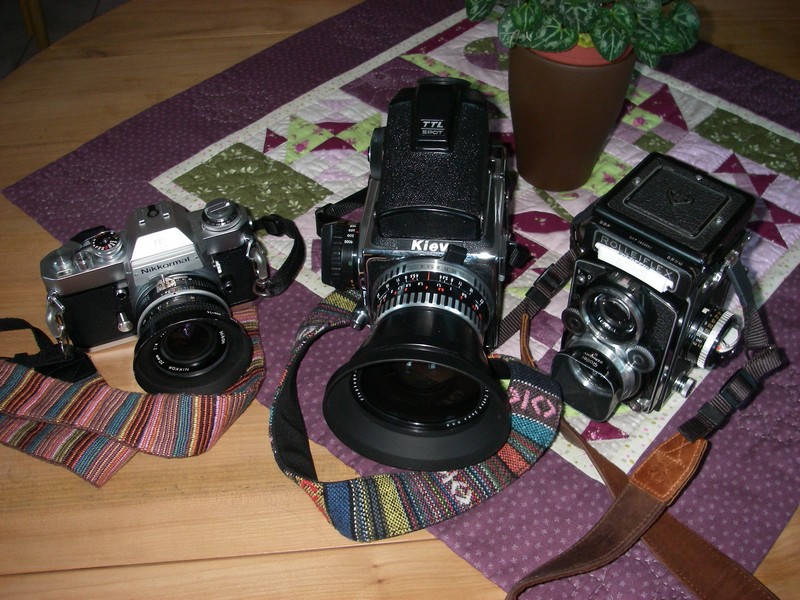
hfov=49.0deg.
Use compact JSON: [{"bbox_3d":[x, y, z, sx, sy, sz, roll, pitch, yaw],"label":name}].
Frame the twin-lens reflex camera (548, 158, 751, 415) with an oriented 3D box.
[{"bbox_3d":[0.160,0.002,0.570,0.109,0.142,0.116,31,53,28],"label":"twin-lens reflex camera"}]

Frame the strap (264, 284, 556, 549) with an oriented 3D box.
[{"bbox_3d":[0.013,0.064,0.588,0.196,0.036,0.195,3,45,5],"label":"strap"}]

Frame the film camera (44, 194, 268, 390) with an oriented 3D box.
[{"bbox_3d":[-0.165,-0.004,0.622,0.152,0.094,0.125,-18,47,-16],"label":"film camera"}]

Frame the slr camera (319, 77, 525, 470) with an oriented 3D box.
[{"bbox_3d":[0.010,-0.029,0.603,0.140,0.147,0.238,3,45,5],"label":"slr camera"}]

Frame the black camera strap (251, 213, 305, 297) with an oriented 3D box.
[{"bbox_3d":[-0.096,-0.038,0.688,0.040,0.040,0.066,-18,47,-16],"label":"black camera strap"}]

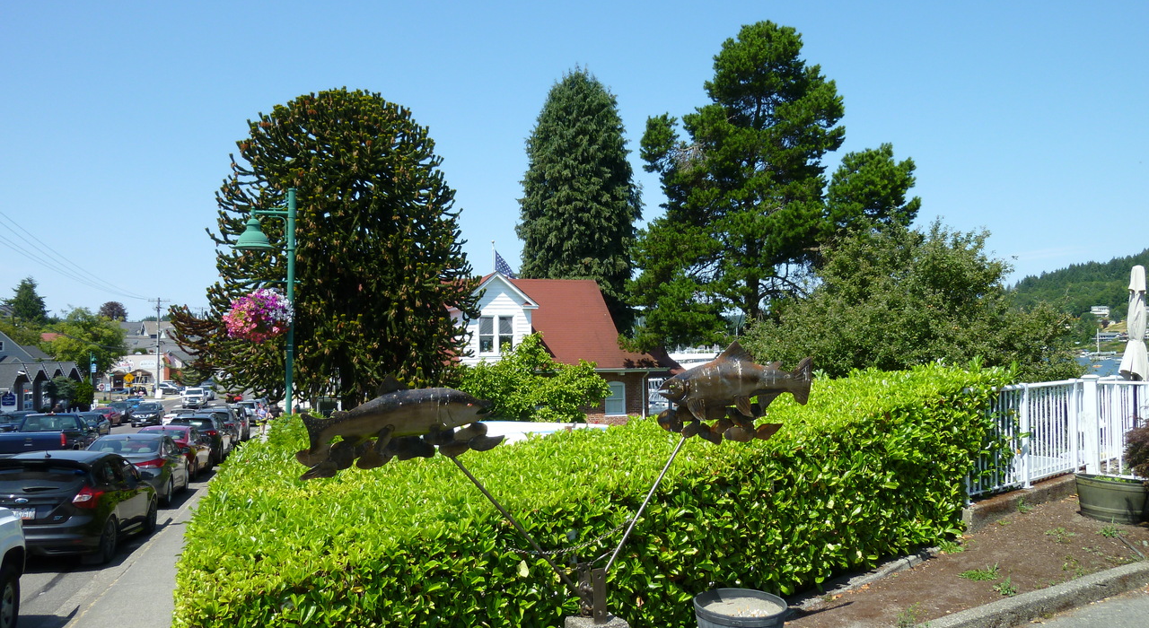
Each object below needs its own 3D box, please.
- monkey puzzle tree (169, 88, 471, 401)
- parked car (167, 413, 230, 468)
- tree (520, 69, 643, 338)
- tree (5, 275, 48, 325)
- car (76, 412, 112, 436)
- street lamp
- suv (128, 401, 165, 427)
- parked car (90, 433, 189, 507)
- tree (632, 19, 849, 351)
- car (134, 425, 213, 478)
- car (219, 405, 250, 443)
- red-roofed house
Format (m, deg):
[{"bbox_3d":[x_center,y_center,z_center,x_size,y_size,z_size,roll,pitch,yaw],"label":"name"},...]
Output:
[{"bbox_3d":[-6.493,-0.738,21.370,8.000,10.226,7.800,0,-1,0],"label":"monkey puzzle tree"},{"bbox_3d":[-13.533,4.463,29.801,1.840,1.690,4.600,1,-5,-19],"label":"parked car"},{"bbox_3d":[0.254,-3.694,47.732,7.200,21.021,7.200,0,-1,0],"label":"tree"},{"bbox_3d":[-75.887,0.863,115.026,6.300,12.000,6.300,0,-2,0],"label":"tree"},{"bbox_3d":[-28.770,6.490,49.052,1.800,1.430,4.600,1,-5,-19],"label":"car"},{"bbox_3d":[-4.464,0.716,11.866,0.950,5.050,0.650,1,-2,-19],"label":"street lamp"},{"bbox_3d":[-30.394,7.128,59.485,1.840,1.720,4.690,1,-4,-19],"label":"suv"},{"bbox_3d":[-9.718,3.451,18.407,1.800,1.440,4.570,1,-6,-18],"label":"parked car"},{"bbox_3d":[6.710,-3.129,34.270,9.200,18.044,8.600,0,-1,0],"label":"tree"},{"bbox_3d":[-11.838,4.034,24.351,1.800,1.460,4.600,1,-6,-16],"label":"car"},{"bbox_3d":[-17.038,5.390,41.046,1.840,1.720,4.600,1,-4,-19],"label":"car"},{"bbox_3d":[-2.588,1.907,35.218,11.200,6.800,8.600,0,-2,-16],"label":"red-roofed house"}]

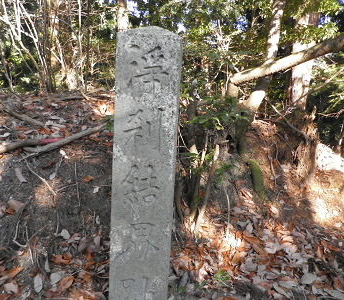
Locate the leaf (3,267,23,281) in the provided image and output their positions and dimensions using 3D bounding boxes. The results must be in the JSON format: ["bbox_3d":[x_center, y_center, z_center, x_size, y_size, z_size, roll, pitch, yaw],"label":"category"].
[{"bbox_3d":[-0.736,0.586,1.480,0.038,0.015,0.083,25,43,27],"label":"leaf"}]

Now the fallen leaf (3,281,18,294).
[{"bbox_3d":[-0.729,0.624,1.415,0.074,0.015,0.048,10,38,10],"label":"fallen leaf"}]

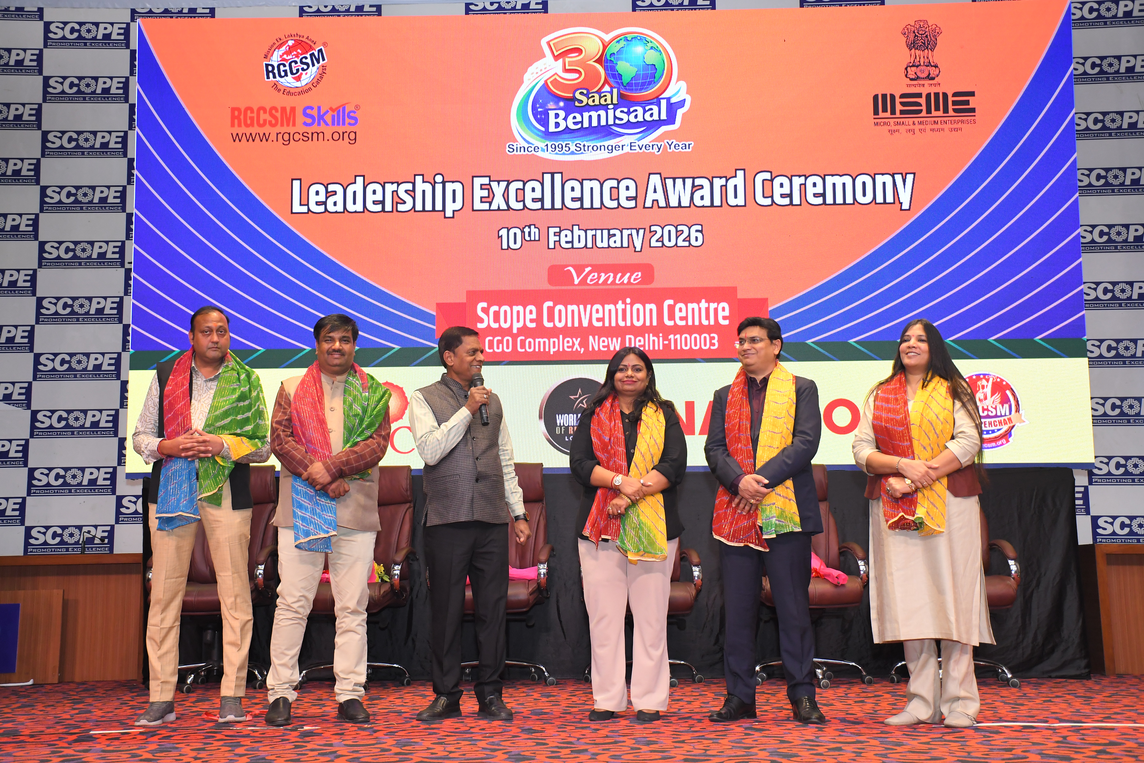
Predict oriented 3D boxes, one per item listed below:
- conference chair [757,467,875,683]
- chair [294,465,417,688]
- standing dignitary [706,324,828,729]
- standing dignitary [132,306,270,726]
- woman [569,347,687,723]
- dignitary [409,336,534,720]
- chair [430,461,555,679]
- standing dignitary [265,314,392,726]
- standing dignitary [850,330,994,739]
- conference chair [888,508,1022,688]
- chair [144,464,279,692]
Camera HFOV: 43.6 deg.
[{"bbox_3d":[1.236,1.006,7.643,0.650,1.190,0.720,0,-7,-6],"label":"conference chair"},{"bbox_3d":[-1.159,1.032,7.673,0.650,1.190,0.720,-1,-7,3],"label":"chair"},{"bbox_3d":[0.811,0.566,6.069,0.500,1.693,0.360,-2,-7,15],"label":"standing dignitary"},{"bbox_3d":[-1.597,0.559,6.232,0.560,1.790,0.380,0,-7,-2],"label":"standing dignitary"},{"bbox_3d":[0.229,0.639,6.141,0.490,1.577,0.340,-1,-7,3],"label":"woman"},{"bbox_3d":[-0.443,0.600,6.235,0.530,1.689,0.420,2,-7,-17],"label":"dignitary"},{"bbox_3d":[-0.400,1.033,7.742,0.650,1.190,0.720,-1,-7,1],"label":"chair"},{"bbox_3d":[-1.046,0.574,6.202,0.540,1.744,0.380,0,-7,-6],"label":"standing dignitary"},{"bbox_3d":[1.439,0.562,5.922,0.530,1.655,0.360,-3,-7,22],"label":"standing dignitary"},{"bbox_3d":[1.979,0.984,7.514,0.650,1.190,0.720,-1,-7,0],"label":"conference chair"},{"bbox_3d":[-1.891,1.037,7.663,0.650,1.190,0.720,-1,-7,0],"label":"chair"}]

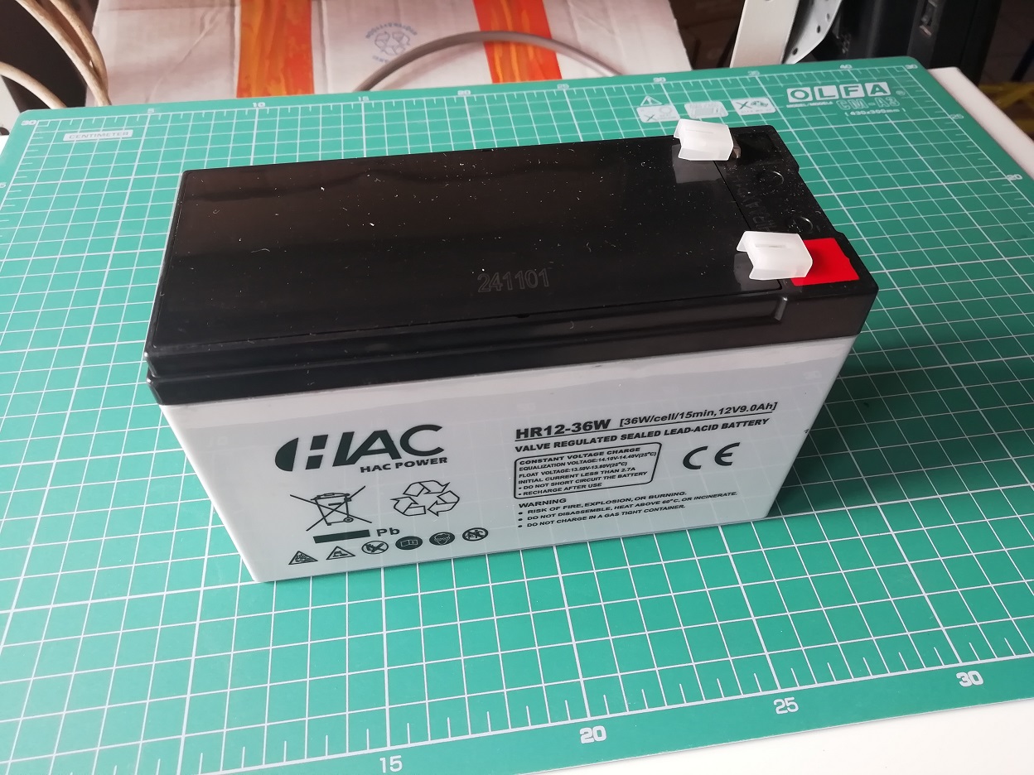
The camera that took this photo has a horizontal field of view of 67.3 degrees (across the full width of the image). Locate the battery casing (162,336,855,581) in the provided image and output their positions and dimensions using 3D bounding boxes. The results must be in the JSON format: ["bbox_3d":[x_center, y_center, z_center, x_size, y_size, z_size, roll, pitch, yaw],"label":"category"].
[{"bbox_3d":[-0.003,-0.003,0.215,0.150,0.079,0.064,-6,51,-6],"label":"battery casing"}]

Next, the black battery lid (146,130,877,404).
[{"bbox_3d":[-0.002,-0.032,0.180,0.149,0.015,0.064,-6,51,-6],"label":"black battery lid"}]

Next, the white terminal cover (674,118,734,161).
[{"bbox_3d":[0.046,-0.061,0.192,0.012,0.004,0.009,3,52,-2],"label":"white terminal cover"}]

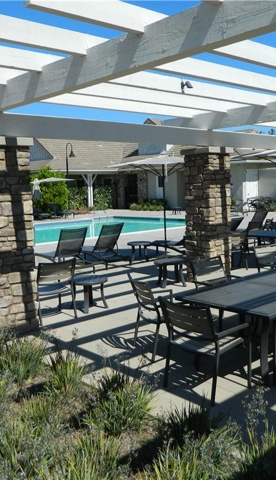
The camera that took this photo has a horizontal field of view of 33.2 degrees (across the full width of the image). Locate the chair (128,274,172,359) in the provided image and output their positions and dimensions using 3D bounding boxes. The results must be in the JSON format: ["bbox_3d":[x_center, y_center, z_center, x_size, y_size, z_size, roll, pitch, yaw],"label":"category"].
[{"bbox_3d":[0.294,0.844,5.330,0.590,0.870,0.590,-4,7,-20],"label":"chair"}]

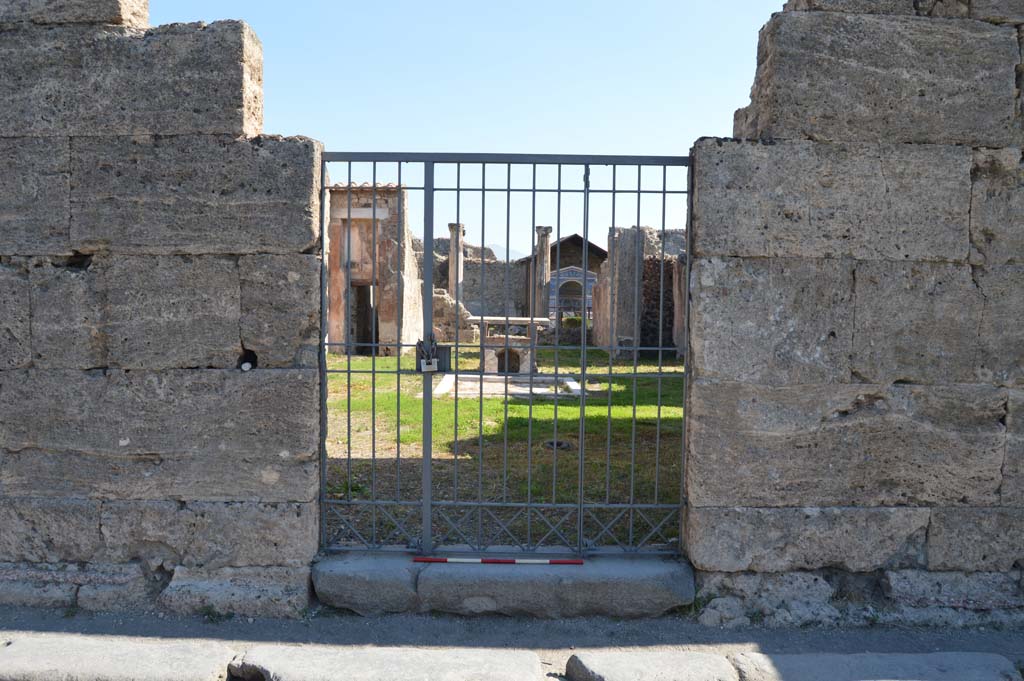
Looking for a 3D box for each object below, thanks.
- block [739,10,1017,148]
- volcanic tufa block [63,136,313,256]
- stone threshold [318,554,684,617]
[{"bbox_3d":[2.140,-1.481,4.548,1.467,0.711,0.380,1,3,-1],"label":"block"},{"bbox_3d":[-1.808,-0.834,4.537,1.382,0.662,0.380,1,3,-1],"label":"volcanic tufa block"},{"bbox_3d":[-0.047,1.397,4.492,2.126,0.195,0.520,1,3,-1],"label":"stone threshold"}]

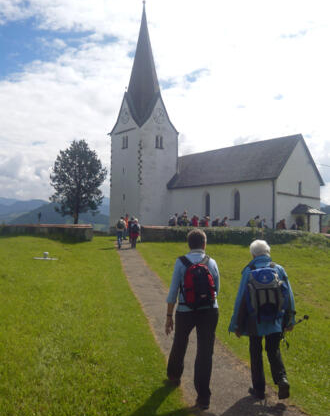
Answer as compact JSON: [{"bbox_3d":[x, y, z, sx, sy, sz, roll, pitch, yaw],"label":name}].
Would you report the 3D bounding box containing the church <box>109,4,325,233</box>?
[{"bbox_3d":[5.144,-10.825,49.120,12.783,28.638,22.581,3,-3,-40],"label":"church"}]

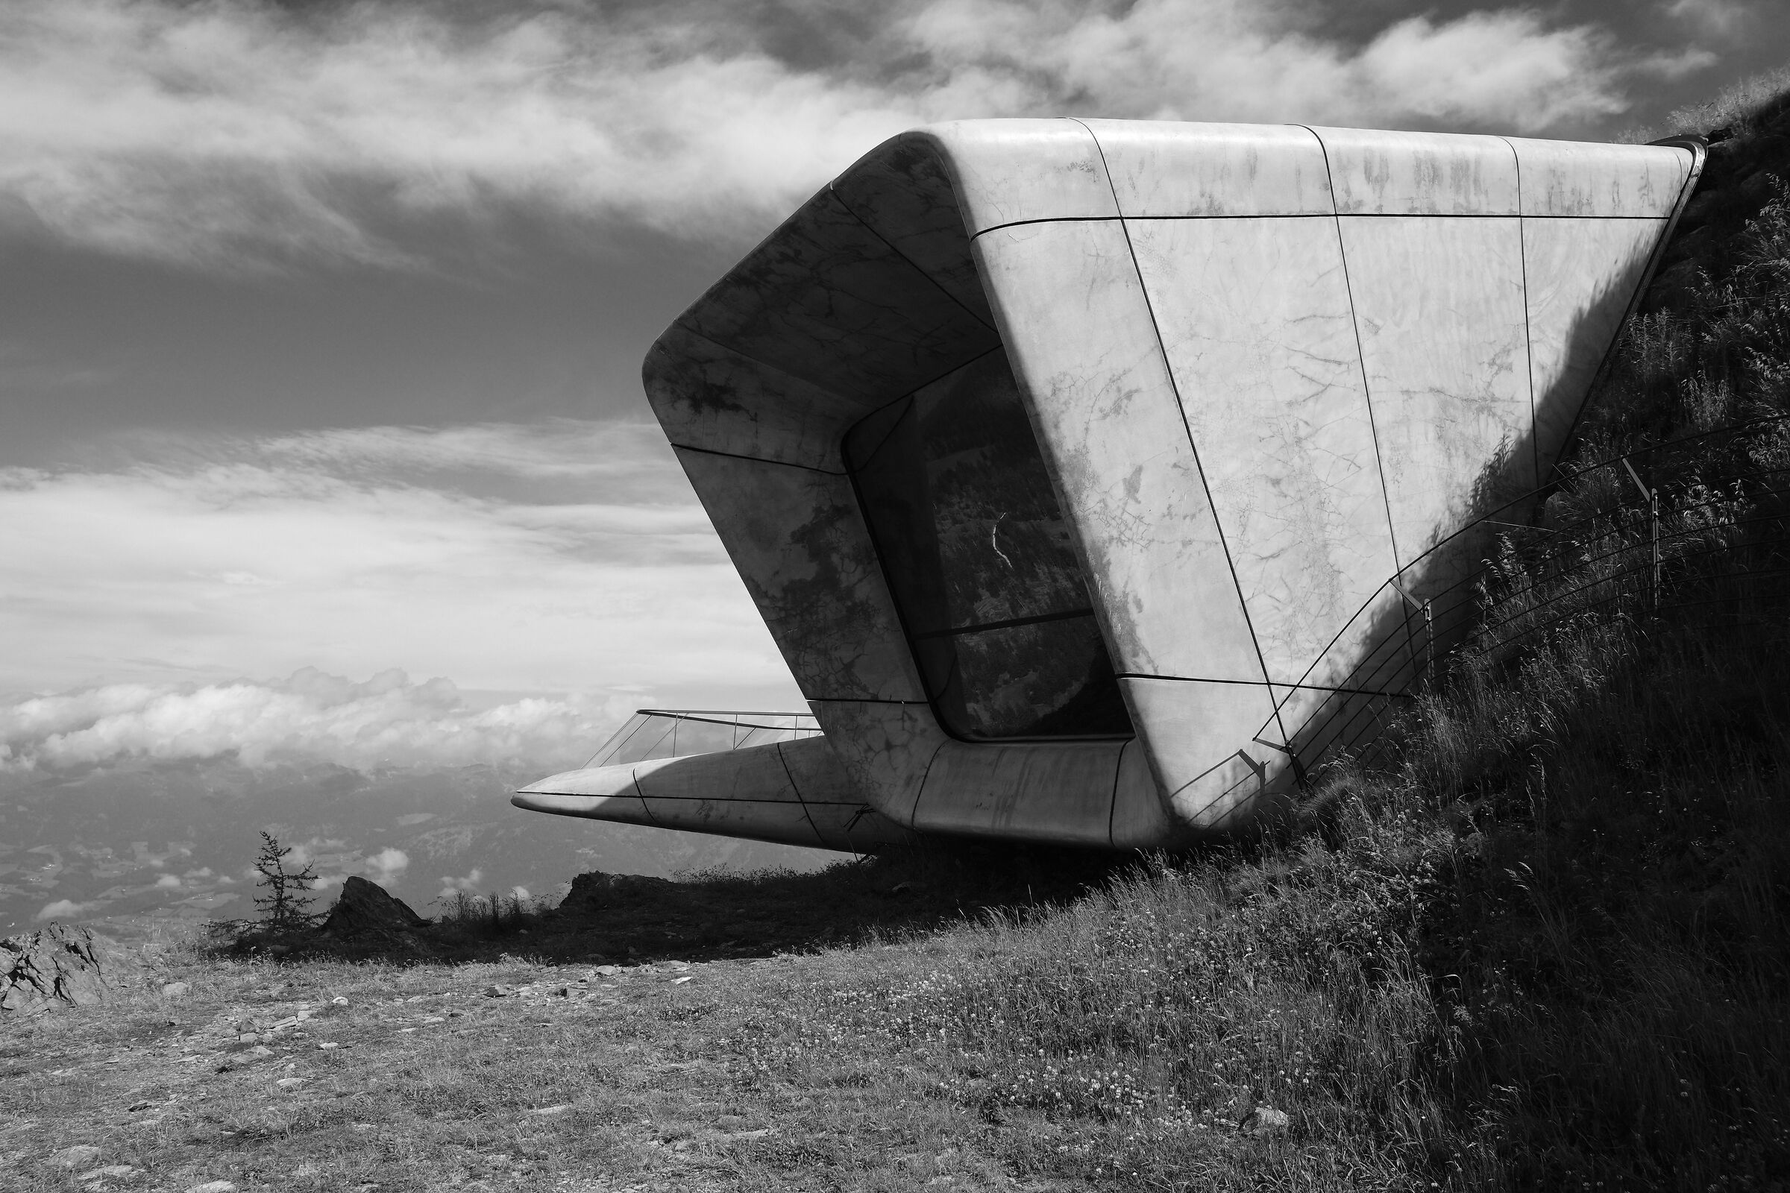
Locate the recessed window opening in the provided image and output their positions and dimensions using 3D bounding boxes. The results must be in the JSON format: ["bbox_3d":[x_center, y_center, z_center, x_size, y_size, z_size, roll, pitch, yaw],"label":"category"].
[{"bbox_3d":[0.736,-0.292,13.039,0.500,3.675,3.528,-20,4,-29],"label":"recessed window opening"}]

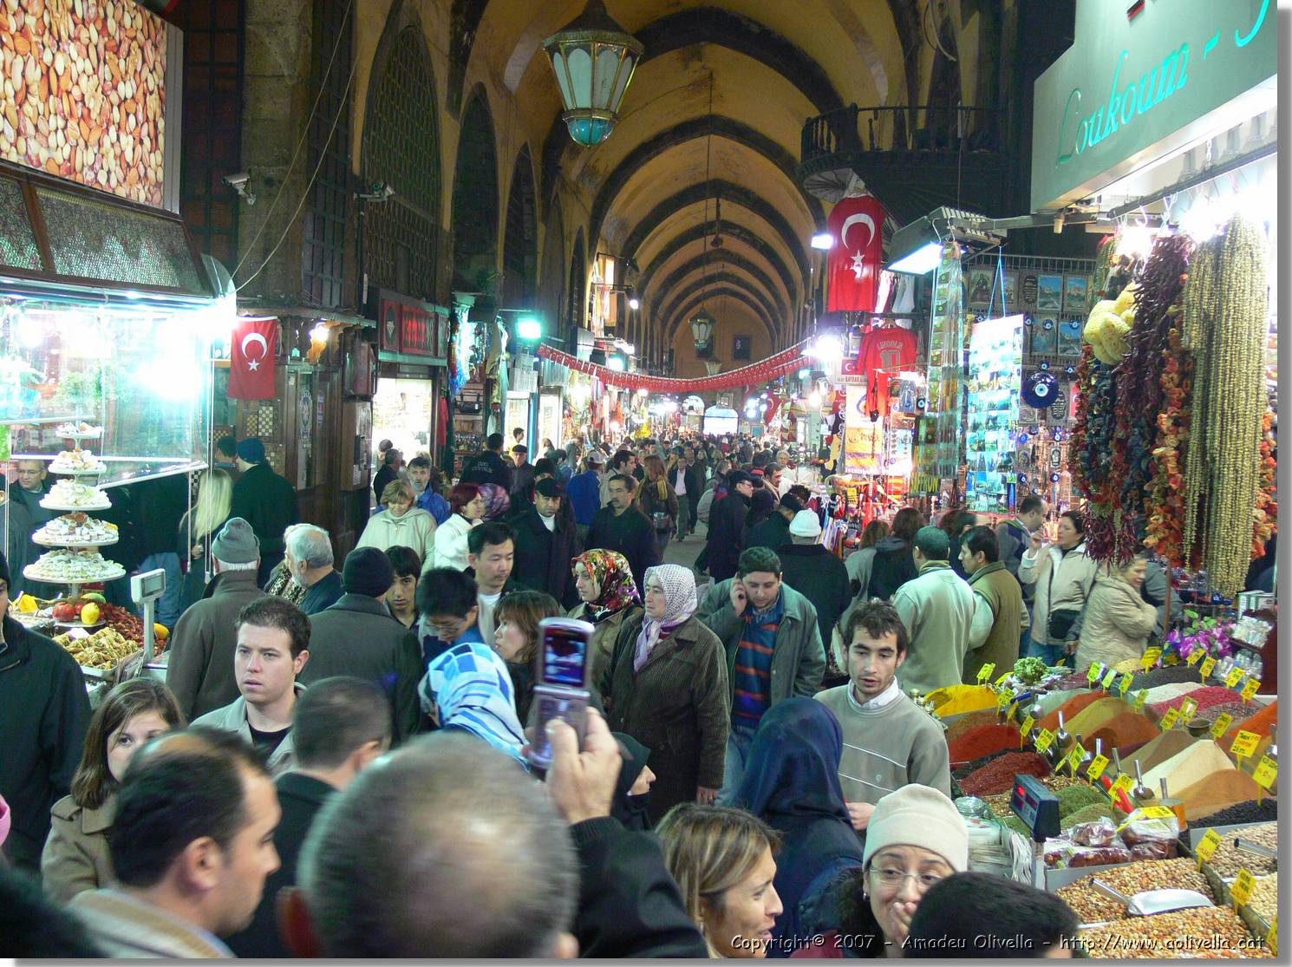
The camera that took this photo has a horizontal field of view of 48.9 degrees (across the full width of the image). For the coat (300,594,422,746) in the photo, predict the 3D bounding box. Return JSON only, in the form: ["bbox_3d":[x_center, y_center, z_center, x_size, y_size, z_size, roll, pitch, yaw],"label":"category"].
[{"bbox_3d":[-1.097,0.841,5.419,0.530,0.850,0.340,3,3,14],"label":"coat"}]

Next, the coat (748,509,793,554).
[{"bbox_3d":[0.935,0.588,10.218,0.380,0.800,0.520,-1,4,-45],"label":"coat"}]

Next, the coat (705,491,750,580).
[{"bbox_3d":[0.694,0.531,12.322,0.420,0.980,0.500,2,3,-9],"label":"coat"}]

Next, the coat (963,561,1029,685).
[{"bbox_3d":[1.761,0.783,7.268,0.360,0.780,0.520,4,4,44],"label":"coat"}]

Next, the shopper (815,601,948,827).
[{"bbox_3d":[0.613,1.180,3.859,0.490,1.730,0.380,3,3,33],"label":"shopper"}]

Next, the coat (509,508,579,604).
[{"bbox_3d":[-0.675,0.658,9.323,0.540,1.000,0.360,2,3,-3],"label":"coat"}]

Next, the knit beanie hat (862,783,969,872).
[{"bbox_3d":[0.455,0.591,2.407,0.183,0.160,0.215,2,-9,12],"label":"knit beanie hat"}]

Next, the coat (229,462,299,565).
[{"bbox_3d":[-2.713,0.323,10.021,0.520,0.950,0.380,-1,3,-41],"label":"coat"}]

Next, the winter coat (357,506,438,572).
[{"bbox_3d":[-1.586,0.540,9.018,0.560,0.800,0.360,2,3,-3],"label":"winter coat"}]

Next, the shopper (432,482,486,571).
[{"bbox_3d":[-1.267,0.816,9.536,0.380,1.650,0.480,3,3,15],"label":"shopper"}]

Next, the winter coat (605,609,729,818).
[{"bbox_3d":[0.076,0.974,5.571,0.530,0.950,0.400,4,3,38],"label":"winter coat"}]

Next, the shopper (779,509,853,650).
[{"bbox_3d":[1.008,0.995,8.837,0.540,1.680,0.360,2,3,5],"label":"shopper"}]

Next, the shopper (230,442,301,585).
[{"bbox_3d":[-2.596,0.606,9.540,0.520,1.830,0.360,0,3,-37],"label":"shopper"}]

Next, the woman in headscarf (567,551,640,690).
[{"bbox_3d":[-0.209,1.079,6.185,0.360,1.600,0.480,0,3,-37],"label":"woman in headscarf"}]

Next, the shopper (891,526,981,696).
[{"bbox_3d":[1.431,1.065,7.088,0.520,1.710,0.340,2,3,9],"label":"shopper"}]

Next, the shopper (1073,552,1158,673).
[{"bbox_3d":[2.476,1.148,7.535,0.420,1.570,0.500,3,3,21],"label":"shopper"}]

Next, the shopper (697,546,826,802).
[{"bbox_3d":[0.471,1.108,5.788,0.550,1.710,0.400,3,3,18],"label":"shopper"}]

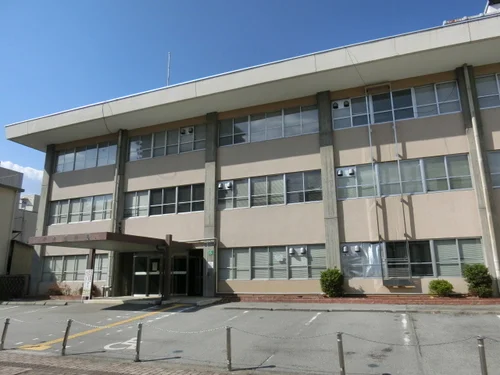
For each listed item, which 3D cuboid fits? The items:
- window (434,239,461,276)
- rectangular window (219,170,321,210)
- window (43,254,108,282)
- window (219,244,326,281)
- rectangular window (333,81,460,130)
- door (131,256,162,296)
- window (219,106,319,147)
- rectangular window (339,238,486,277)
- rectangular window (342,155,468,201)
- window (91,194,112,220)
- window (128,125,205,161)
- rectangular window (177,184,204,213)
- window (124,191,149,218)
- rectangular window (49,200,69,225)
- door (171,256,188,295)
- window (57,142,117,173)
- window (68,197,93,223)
[{"bbox_3d":[7.883,2.827,14.512,0.902,1.491,0.150,-6,-15,21],"label":"window"},{"bbox_3d":[0.884,0.151,18.064,5.451,1.526,0.150,-6,-15,21],"label":"rectangular window"},{"bbox_3d":[-10.276,4.749,21.371,5.389,1.476,0.130,-6,-15,21],"label":"window"},{"bbox_3d":[0.967,3.559,17.067,5.389,1.476,0.130,-6,-15,21],"label":"window"},{"bbox_3d":[6.546,-3.726,16.635,5.380,1.472,0.150,-6,-15,21],"label":"rectangular window"},{"bbox_3d":[-5.719,4.899,20.227,1.979,2.271,0.100,-6,-15,21],"label":"door"},{"bbox_3d":[0.877,-3.102,18.676,5.389,1.451,0.130,-6,-15,21],"label":"window"},{"bbox_3d":[6.588,2.963,14.916,5.389,1.476,0.130,-6,-15,21],"label":"rectangular window"},{"bbox_3d":[6.558,-0.423,15.840,5.379,1.484,0.150,-6,-15,21],"label":"rectangular window"},{"bbox_3d":[-8.930,1.238,21.886,1.569,1.524,0.150,-6,-15,21],"label":"window"},{"bbox_3d":[-4.744,-2.507,20.827,5.389,1.451,0.130,-6,-15,21],"label":"window"},{"bbox_3d":[-3.229,0.622,19.662,1.733,1.483,0.150,-6,-15,21],"label":"rectangular window"},{"bbox_3d":[-6.473,0.982,20.709,1.754,1.510,0.130,-6,-15,21],"label":"window"},{"bbox_3d":[-12.064,1.574,22.849,1.612,1.510,0.130,-6,-15,21],"label":"rectangular window"},{"bbox_3d":[-3.764,4.698,19.462,0.999,2.185,0.100,-6,-15,21],"label":"door"},{"bbox_3d":[-10.524,-1.915,23.303,5.124,1.474,0.150,-6,-15,21],"label":"window"},{"bbox_3d":[-10.430,1.401,22.224,1.854,1.510,0.130,-6,-15,21],"label":"window"}]

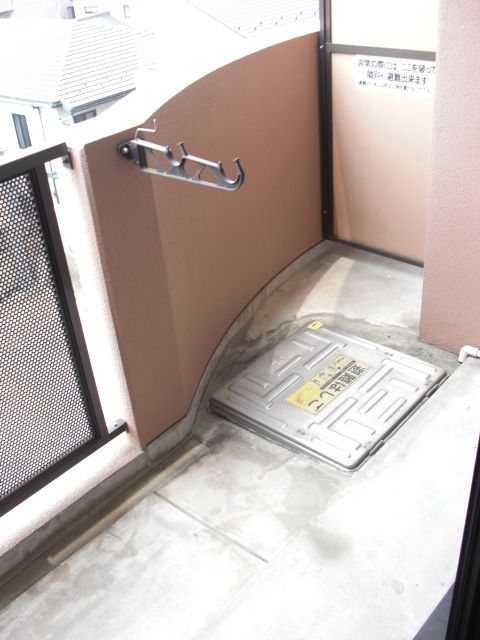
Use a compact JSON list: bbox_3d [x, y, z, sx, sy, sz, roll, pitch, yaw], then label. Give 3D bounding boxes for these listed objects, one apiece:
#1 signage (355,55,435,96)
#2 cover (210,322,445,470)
[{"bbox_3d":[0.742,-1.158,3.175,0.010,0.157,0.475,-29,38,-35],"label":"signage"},{"bbox_3d":[0.354,0.279,2.660,0.675,0.050,0.670,21,41,38],"label":"cover"}]

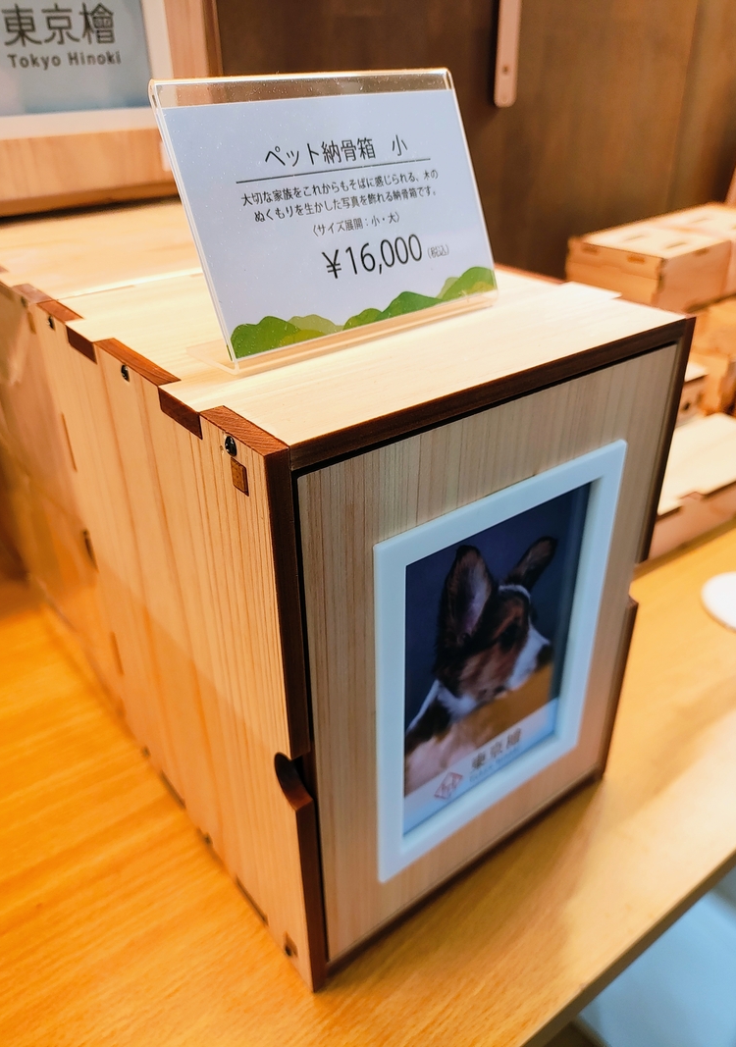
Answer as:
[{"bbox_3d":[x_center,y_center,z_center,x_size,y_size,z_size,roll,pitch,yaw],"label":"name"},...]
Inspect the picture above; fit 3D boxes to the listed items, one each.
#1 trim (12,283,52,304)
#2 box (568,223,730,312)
[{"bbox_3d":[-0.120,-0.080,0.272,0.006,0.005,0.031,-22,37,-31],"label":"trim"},{"bbox_3d":[0.255,-0.233,0.694,0.102,0.050,0.101,-22,37,-30],"label":"box"}]

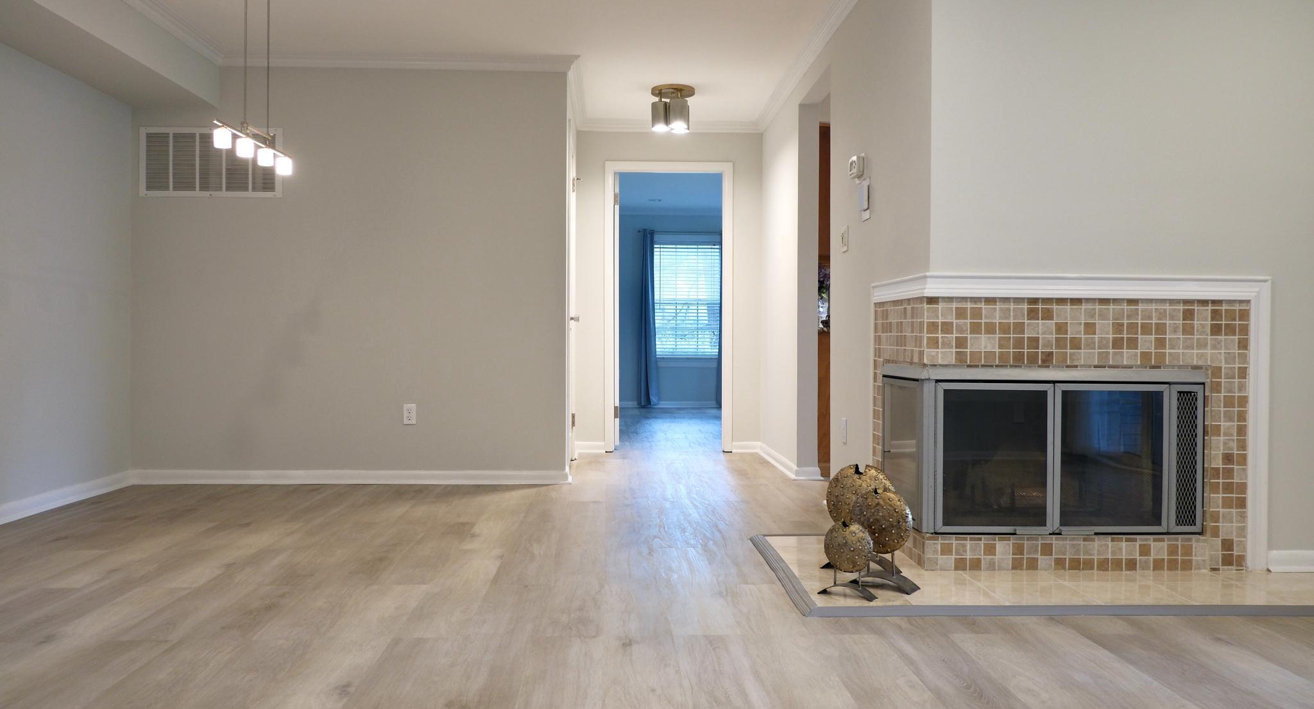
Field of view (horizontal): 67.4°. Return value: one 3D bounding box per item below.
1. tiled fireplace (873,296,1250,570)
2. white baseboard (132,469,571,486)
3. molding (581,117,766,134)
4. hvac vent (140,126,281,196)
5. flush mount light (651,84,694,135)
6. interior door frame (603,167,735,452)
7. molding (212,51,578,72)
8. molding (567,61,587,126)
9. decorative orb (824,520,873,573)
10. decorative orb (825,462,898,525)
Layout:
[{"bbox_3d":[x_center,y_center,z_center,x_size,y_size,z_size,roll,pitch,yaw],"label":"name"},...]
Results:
[{"bbox_3d":[1.492,0.276,3.783,1.147,0.953,0.682,0,1,-2],"label":"tiled fireplace"},{"bbox_3d":[-1.724,0.700,5.610,2.467,0.085,0.027,0,1,-2],"label":"white baseboard"},{"bbox_3d":[0.104,-1.681,7.270,1.365,0.071,0.079,0,1,-2],"label":"molding"},{"bbox_3d":[-2.517,-1.087,5.556,0.789,0.394,0.025,0,1,-2],"label":"hvac vent"},{"bbox_3d":[0.103,-1.553,6.280,0.280,0.283,0.279,0,1,-2],"label":"flush mount light"},{"bbox_3d":[0.086,-0.349,7.353,0.966,2.154,0.133,0,1,-2],"label":"interior door frame"},{"bbox_3d":[-1.450,-1.655,5.563,2.038,0.073,0.079,0,1,-2],"label":"molding"},{"bbox_3d":[-0.507,-1.667,6.423,0.079,0.075,1.718,0,1,-2],"label":"molding"},{"bbox_3d":[0.600,0.604,3.085,0.163,0.163,0.069,1,1,32],"label":"decorative orb"},{"bbox_3d":[0.713,0.504,3.431,0.250,0.250,0.105,1,1,26],"label":"decorative orb"}]

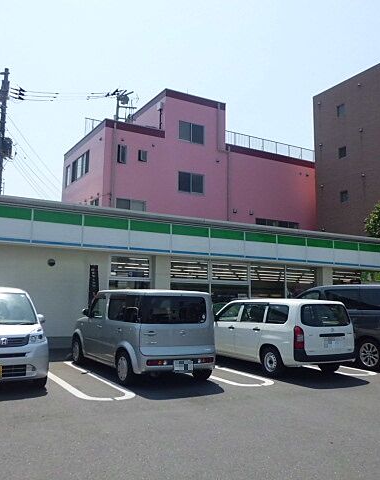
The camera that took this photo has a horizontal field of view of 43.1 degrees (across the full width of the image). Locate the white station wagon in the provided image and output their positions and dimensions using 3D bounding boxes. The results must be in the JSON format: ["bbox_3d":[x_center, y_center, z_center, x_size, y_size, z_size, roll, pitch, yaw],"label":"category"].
[{"bbox_3d":[1.656,2.087,10.844,1.690,1.510,4.180,5,-8,-31],"label":"white station wagon"}]

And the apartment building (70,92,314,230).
[{"bbox_3d":[-0.016,-1.125,31.528,14.699,13.369,8.050,5,-9,-29],"label":"apartment building"}]

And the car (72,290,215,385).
[{"bbox_3d":[-1.147,1.840,9.800,1.680,1.640,3.730,5,-8,-31],"label":"car"}]

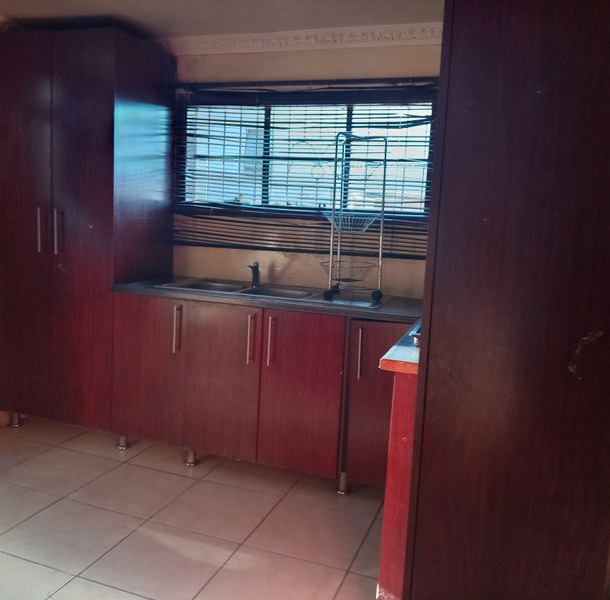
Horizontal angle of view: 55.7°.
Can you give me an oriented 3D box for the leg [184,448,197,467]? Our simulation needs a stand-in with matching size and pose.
[{"bbox_3d":[-0.582,0.805,2.974,0.050,0.097,0.050,6,8,19],"label":"leg"}]

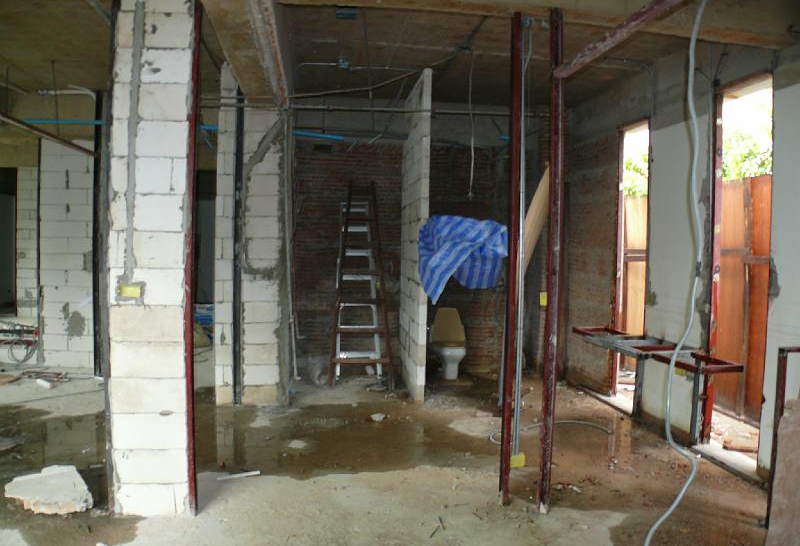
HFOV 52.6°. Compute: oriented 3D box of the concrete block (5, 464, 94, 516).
[{"bbox_3d":[-2.063,1.278,4.777,0.480,0.130,0.480,1,2,-20],"label":"concrete block"}]

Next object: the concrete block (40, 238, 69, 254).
[{"bbox_3d":[-4.317,-0.340,10.156,0.328,0.200,0.090,1,2,-1],"label":"concrete block"}]

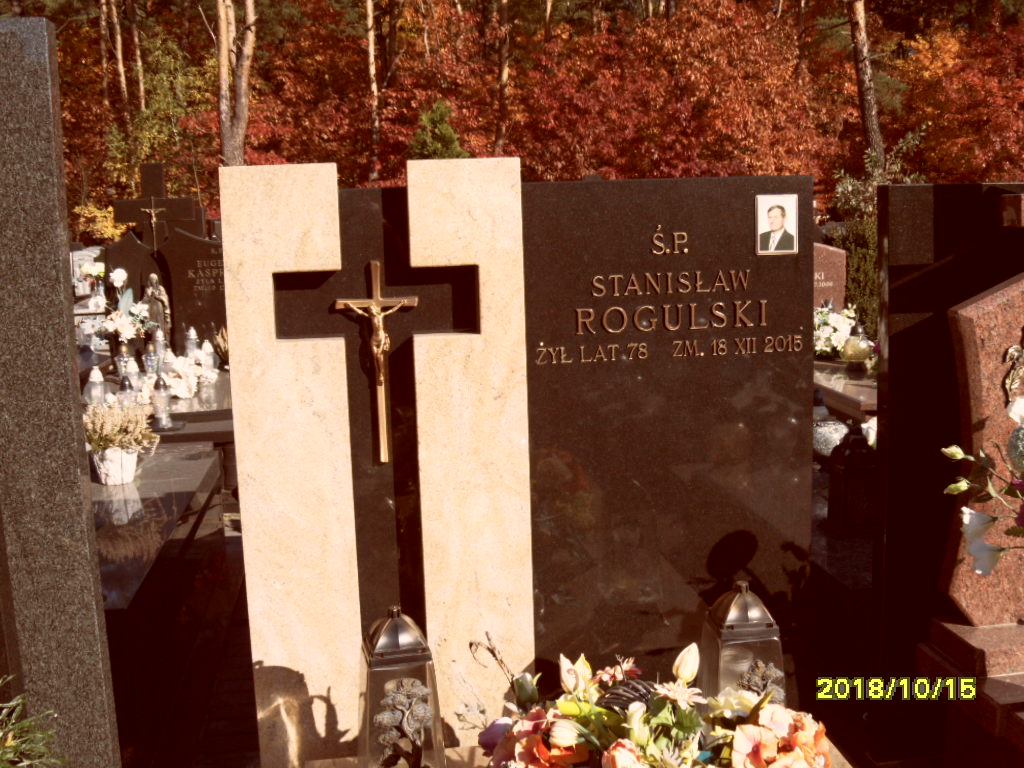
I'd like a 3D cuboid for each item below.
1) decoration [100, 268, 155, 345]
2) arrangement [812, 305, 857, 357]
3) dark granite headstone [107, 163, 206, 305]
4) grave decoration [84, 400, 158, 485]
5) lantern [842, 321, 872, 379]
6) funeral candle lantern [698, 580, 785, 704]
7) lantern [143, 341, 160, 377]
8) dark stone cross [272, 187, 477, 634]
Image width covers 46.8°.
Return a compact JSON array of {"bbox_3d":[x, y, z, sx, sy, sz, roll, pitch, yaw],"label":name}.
[{"bbox_3d":[-2.145,-0.435,6.611,0.287,0.395,0.270,-3,9,-6],"label":"decoration"},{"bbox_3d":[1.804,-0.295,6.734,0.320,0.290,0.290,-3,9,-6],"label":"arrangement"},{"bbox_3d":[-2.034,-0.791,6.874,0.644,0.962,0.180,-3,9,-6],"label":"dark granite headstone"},{"bbox_3d":[-1.421,0.220,4.280,0.275,0.290,0.265,-3,9,-6],"label":"grave decoration"},{"bbox_3d":[1.869,-0.189,6.402,0.155,0.294,0.155,-3,9,-6],"label":"lantern"},{"bbox_3d":[0.435,0.530,2.232,0.145,0.325,0.145,-3,9,-6],"label":"funeral candle lantern"},{"bbox_3d":[-2.001,-0.134,6.572,0.095,0.187,0.095,-3,9,-6],"label":"lantern"},{"bbox_3d":[-0.251,0.160,2.355,0.388,1.090,0.080,-3,9,-7],"label":"dark stone cross"}]

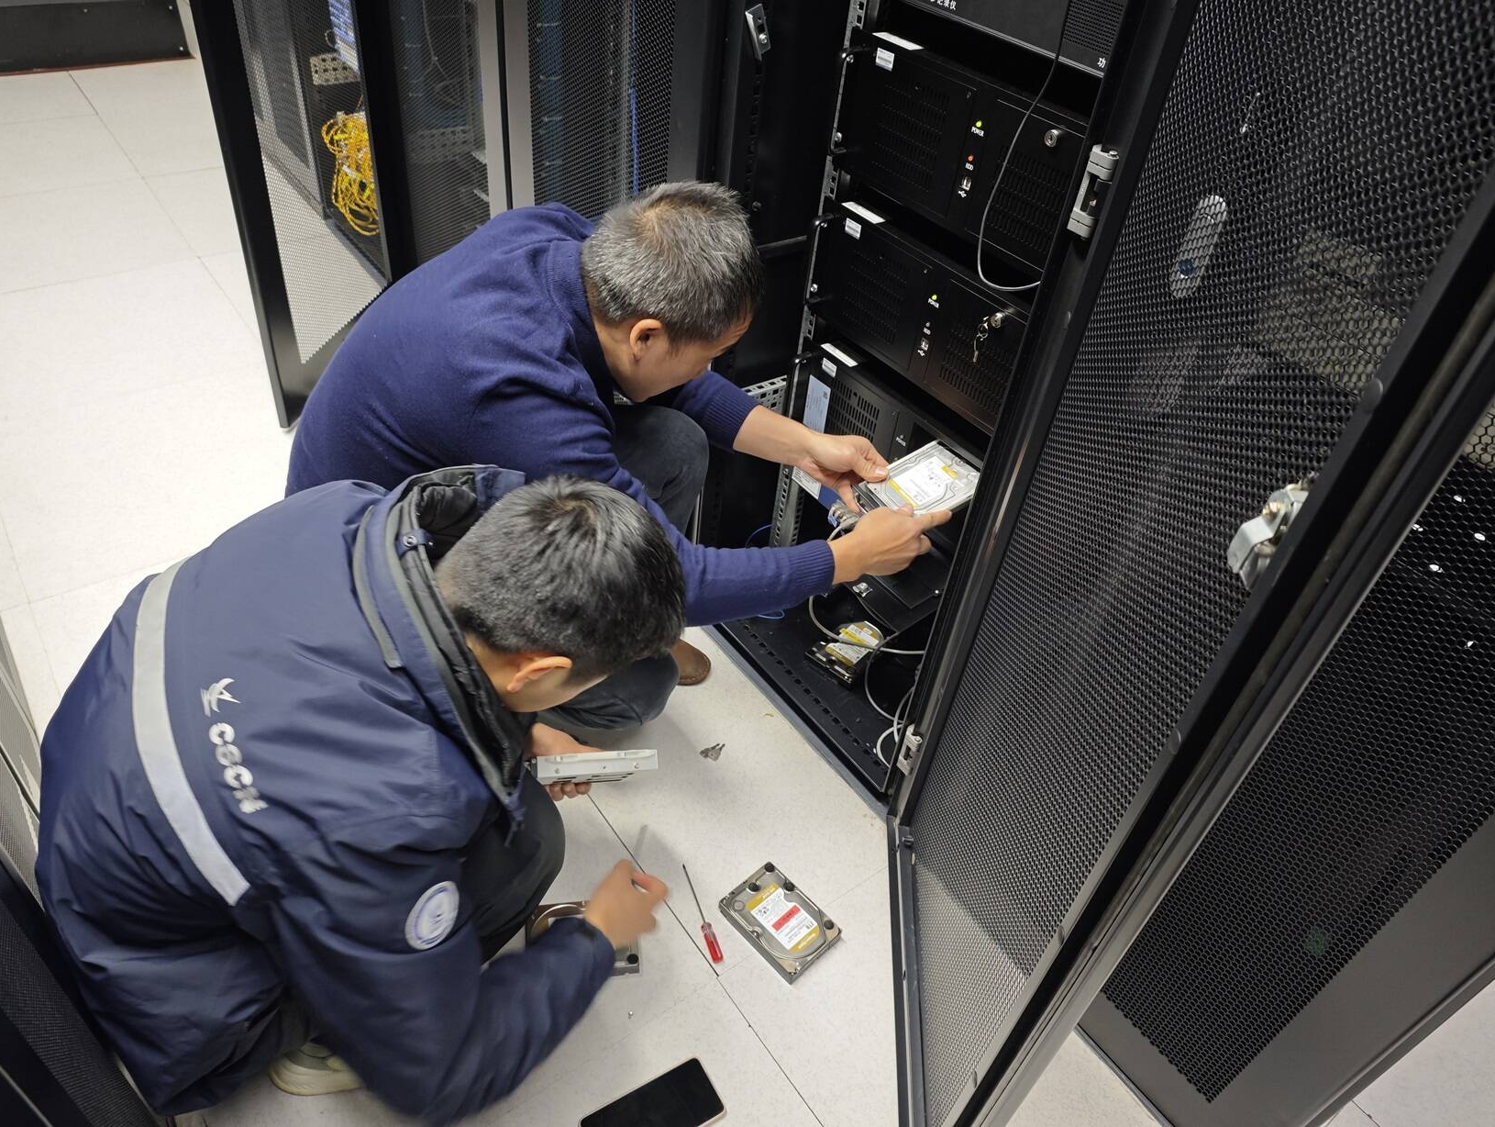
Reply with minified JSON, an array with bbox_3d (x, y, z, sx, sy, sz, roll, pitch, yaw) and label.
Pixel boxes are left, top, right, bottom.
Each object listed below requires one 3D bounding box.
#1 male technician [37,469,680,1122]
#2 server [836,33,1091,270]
[{"bbox_3d":[-0.379,0.251,1.038,0.630,0.790,0.570,-9,44,-18],"label":"male technician"},{"bbox_3d":[0.446,-0.570,1.331,0.500,0.177,0.482,-23,49,-30],"label":"server"}]

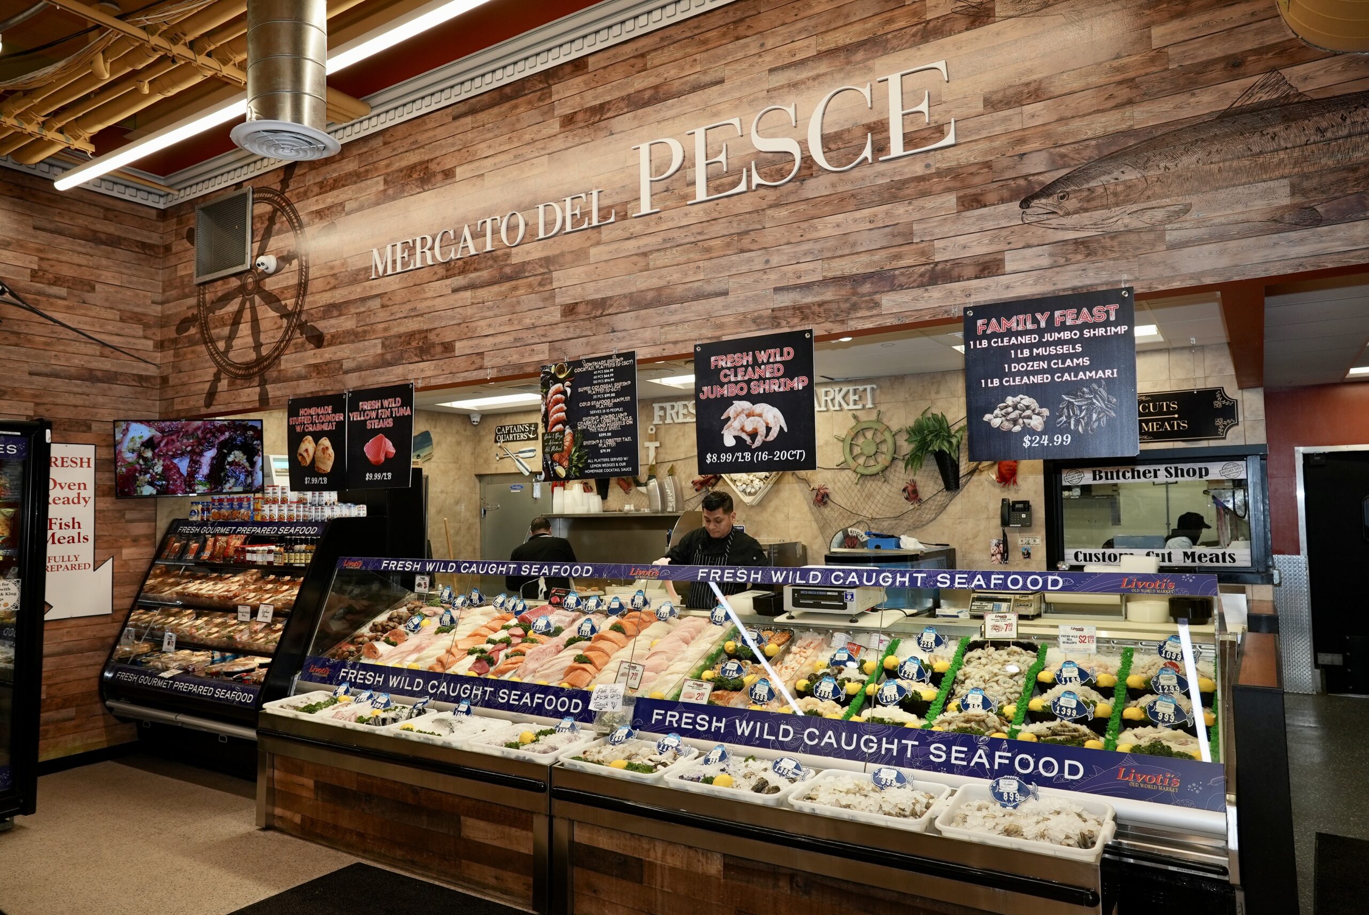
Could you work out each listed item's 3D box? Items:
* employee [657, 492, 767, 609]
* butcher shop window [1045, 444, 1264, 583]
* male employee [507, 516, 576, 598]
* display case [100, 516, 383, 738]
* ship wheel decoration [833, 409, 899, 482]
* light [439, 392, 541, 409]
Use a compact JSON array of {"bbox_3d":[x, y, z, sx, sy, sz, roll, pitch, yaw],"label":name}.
[{"bbox_3d":[0.154,1.080,4.931,0.620,1.775,0.460,-3,-5,28],"label":"employee"},{"bbox_3d":[3.005,0.369,5.870,1.280,0.824,0.140,-3,-5,33],"label":"butcher shop window"},{"bbox_3d":[-1.093,1.314,7.197,0.540,1.670,0.460,-1,-4,8],"label":"male employee"},{"bbox_3d":[-3.039,1.268,6.237,1.960,1.680,0.880,-3,-5,33],"label":"display case"},{"bbox_3d":[1.385,-0.087,6.971,0.550,0.550,0.060,-3,-5,33],"label":"ship wheel decoration"},{"bbox_3d":[-1.658,-0.529,8.316,1.220,0.080,0.600,-3,-5,33],"label":"light"}]

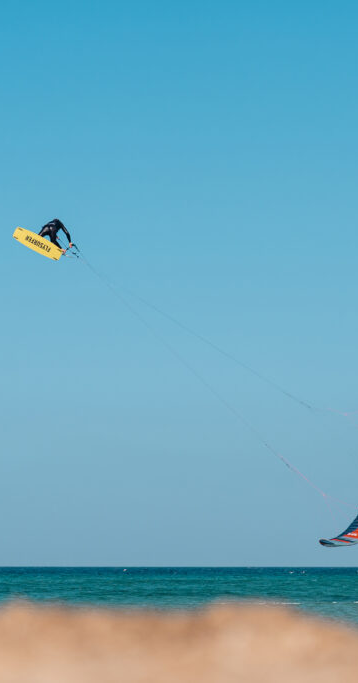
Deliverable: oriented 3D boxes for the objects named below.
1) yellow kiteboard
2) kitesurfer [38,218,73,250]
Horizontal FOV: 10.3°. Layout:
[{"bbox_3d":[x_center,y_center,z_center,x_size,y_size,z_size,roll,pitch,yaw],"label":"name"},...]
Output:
[{"bbox_3d":[-3.740,-2.595,53.000,1.380,0.420,0.100,29,18,-5],"label":"yellow kiteboard"},{"bbox_3d":[-3.346,-2.864,53.300,0.950,0.900,0.750,13,-27,15],"label":"kitesurfer"}]

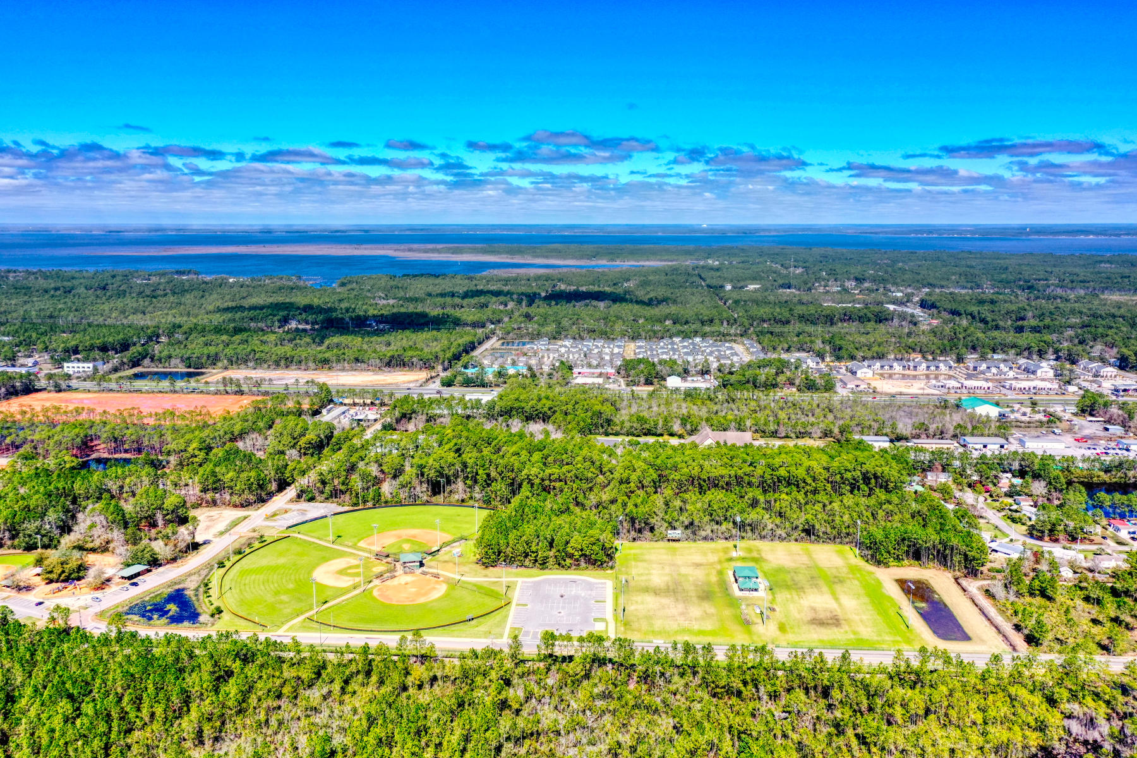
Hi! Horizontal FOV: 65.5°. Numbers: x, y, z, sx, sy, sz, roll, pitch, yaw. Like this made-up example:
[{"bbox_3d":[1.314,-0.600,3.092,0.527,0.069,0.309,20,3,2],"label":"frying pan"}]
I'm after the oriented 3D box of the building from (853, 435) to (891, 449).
[{"bbox_3d":[240.790,49.440,706.370,25.710,7.220,18.290,1,10,3],"label":"building"}]

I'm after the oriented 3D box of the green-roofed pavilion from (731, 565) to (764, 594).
[{"bbox_3d":[88.310,98.880,438.960,10.680,5.140,22.150,1,10,3],"label":"green-roofed pavilion"}]

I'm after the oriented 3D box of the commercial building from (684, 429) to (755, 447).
[{"bbox_3d":[118.470,48.660,695.170,52.410,12.760,31.640,1,10,3],"label":"commercial building"}]

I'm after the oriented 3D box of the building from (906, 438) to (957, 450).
[{"bbox_3d":[287.470,50.970,702.120,30.950,5.740,16.810,1,10,3],"label":"building"}]

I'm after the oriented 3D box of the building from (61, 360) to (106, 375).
[{"bbox_3d":[-570.000,-13.420,1041.710,35.600,11.570,20.770,1,10,5],"label":"building"}]

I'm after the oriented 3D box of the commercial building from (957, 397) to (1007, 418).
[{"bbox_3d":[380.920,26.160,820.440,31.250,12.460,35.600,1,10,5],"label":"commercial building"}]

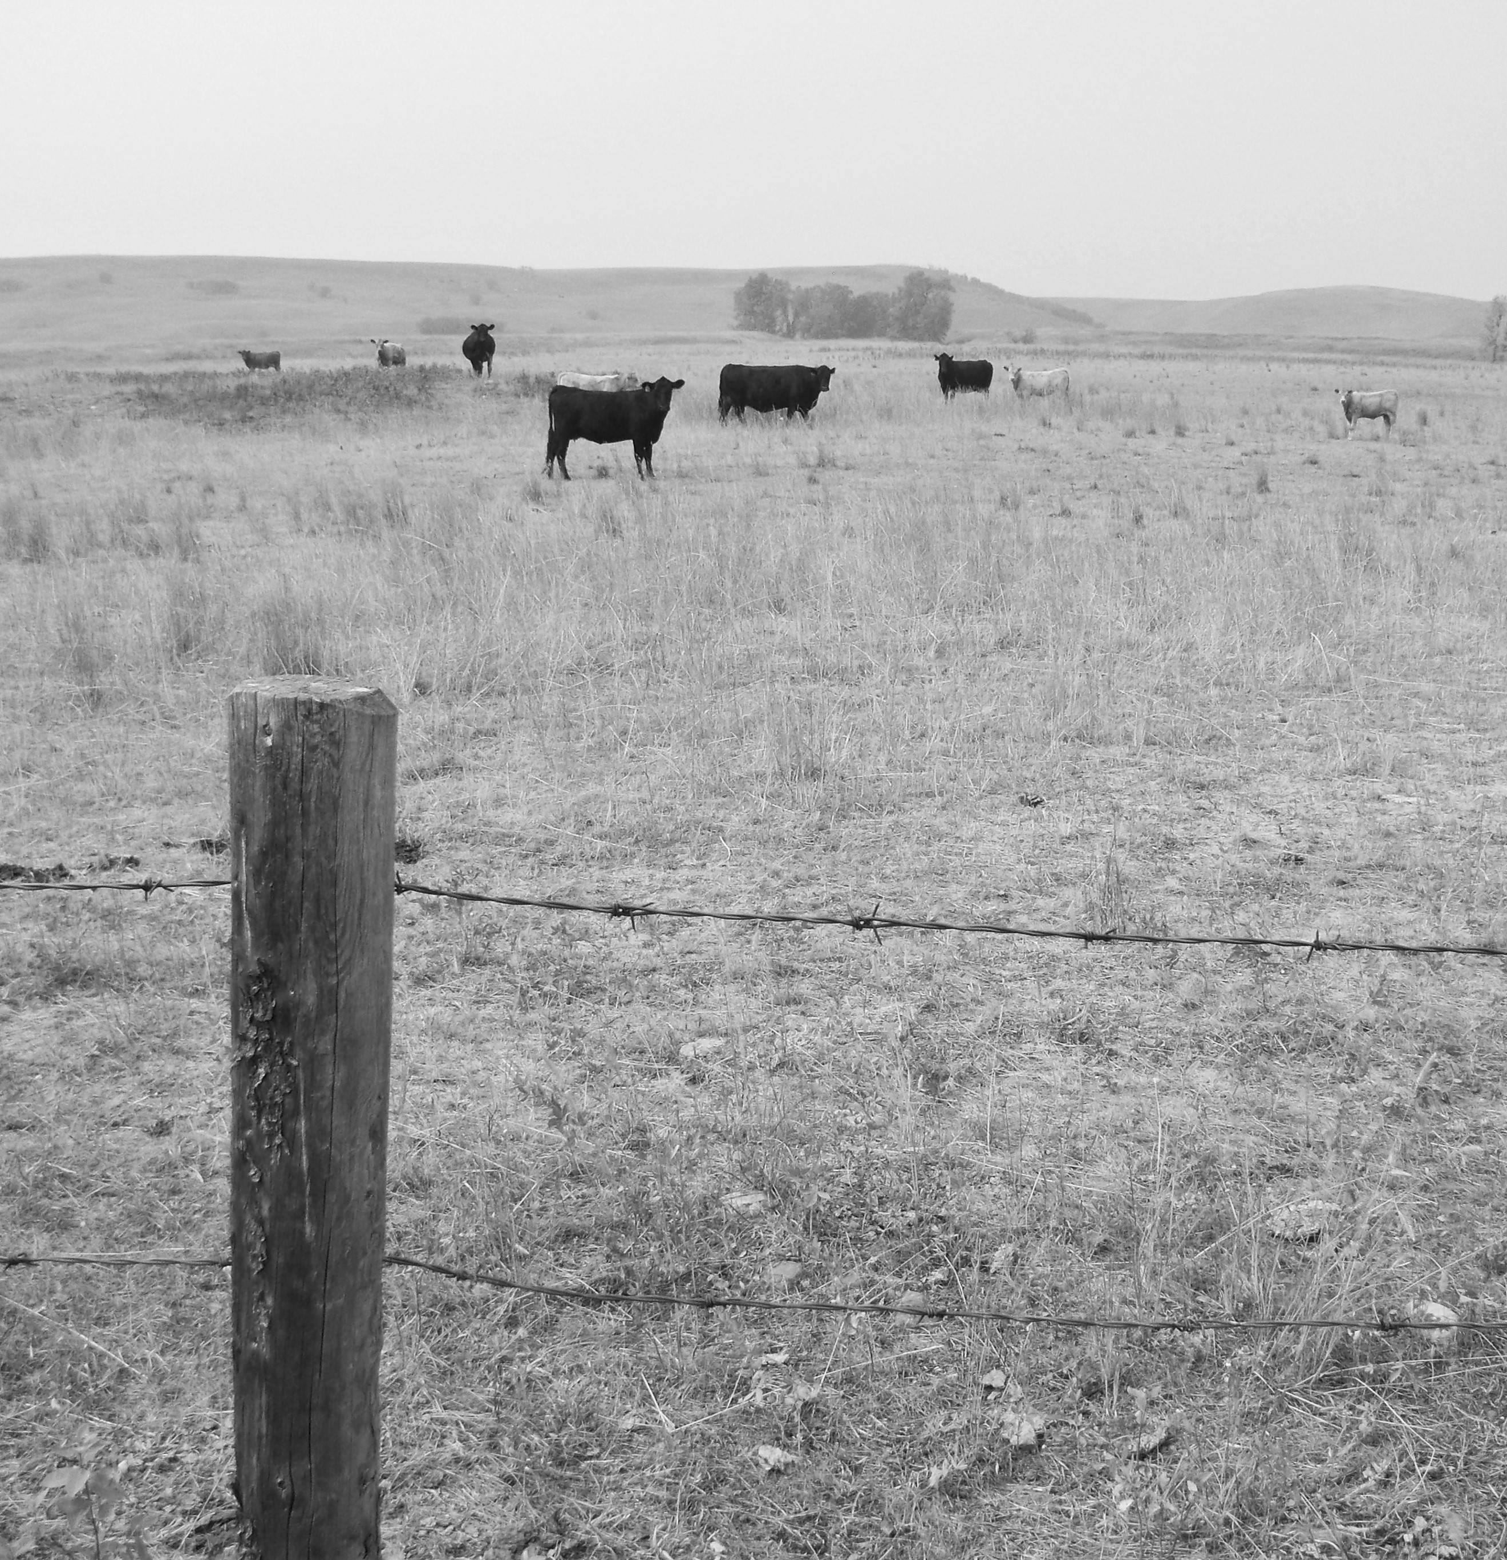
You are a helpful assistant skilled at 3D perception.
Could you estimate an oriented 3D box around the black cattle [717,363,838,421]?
[{"bbox_3d":[0.444,-7.467,34.000,2.250,1.350,0.750,3,14,9],"label":"black cattle"}]

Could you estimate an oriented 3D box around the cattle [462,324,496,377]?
[{"bbox_3d":[-7.092,-11.058,45.000,0.750,1.450,2.200,-3,15,-17],"label":"cattle"}]

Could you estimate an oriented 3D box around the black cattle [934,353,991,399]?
[{"bbox_3d":[6.085,-11.541,50.000,0.750,1.420,2.200,14,19,41],"label":"black cattle"}]

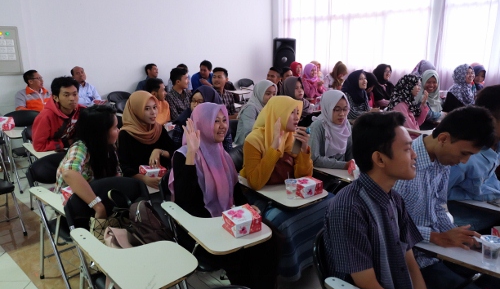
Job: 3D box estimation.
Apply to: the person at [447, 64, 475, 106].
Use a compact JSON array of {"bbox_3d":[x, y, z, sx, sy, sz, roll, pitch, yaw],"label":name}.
[{"bbox_3d":[2.875,-0.369,4.884,0.480,1.310,0.750,-12,18,-39],"label":"person"}]

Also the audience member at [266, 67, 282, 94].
[{"bbox_3d":[0.456,-0.394,5.036,0.500,1.260,0.800,-11,17,-36],"label":"audience member"}]

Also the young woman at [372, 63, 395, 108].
[{"bbox_3d":[1.966,-0.438,5.211,0.480,1.310,0.750,-11,18,-37],"label":"young woman"}]

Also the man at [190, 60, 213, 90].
[{"bbox_3d":[-0.628,-0.606,5.774,0.550,1.330,0.800,-7,15,-24],"label":"man"}]

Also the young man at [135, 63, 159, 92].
[{"bbox_3d":[-1.420,-0.604,5.913,0.800,1.270,0.520,10,18,37],"label":"young man"}]

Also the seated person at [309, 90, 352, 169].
[{"bbox_3d":[0.678,0.240,2.592,0.480,1.210,0.800,-12,18,-39],"label":"seated person"}]

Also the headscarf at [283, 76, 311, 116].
[{"bbox_3d":[0.469,-0.516,3.950,0.260,0.400,0.270,-11,18,-37],"label":"headscarf"}]

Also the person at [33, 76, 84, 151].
[{"bbox_3d":[-1.363,0.142,2.893,0.520,1.300,0.820,-9,17,-32],"label":"person"}]

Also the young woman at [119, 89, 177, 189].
[{"bbox_3d":[-0.643,0.290,2.594,0.480,1.292,0.720,-10,17,-34],"label":"young woman"}]

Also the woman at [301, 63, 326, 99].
[{"bbox_3d":[1.088,-0.567,5.712,0.800,1.260,0.480,12,19,40],"label":"woman"}]

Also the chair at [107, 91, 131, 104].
[{"bbox_3d":[-1.903,-0.343,5.811,0.600,0.820,0.500,12,19,41],"label":"chair"}]

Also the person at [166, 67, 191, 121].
[{"bbox_3d":[-0.601,-0.135,3.968,0.800,1.290,0.500,11,18,39],"label":"person"}]

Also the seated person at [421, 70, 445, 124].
[{"bbox_3d":[2.065,-0.137,4.106,0.480,1.310,0.720,-10,17,-34],"label":"seated person"}]

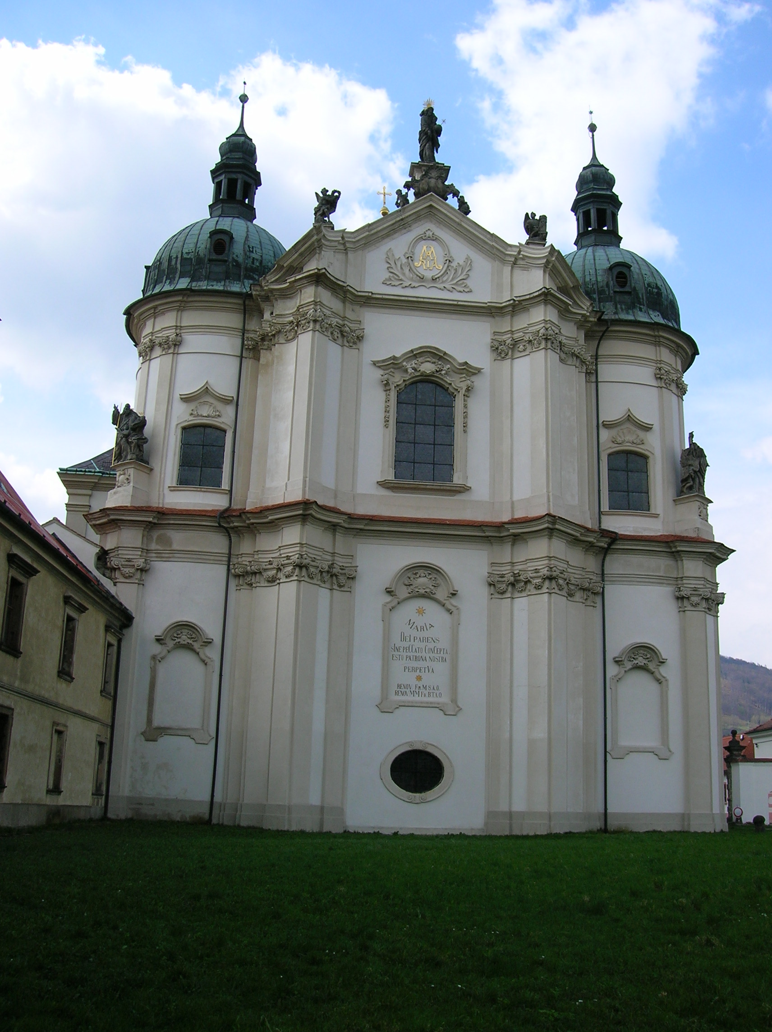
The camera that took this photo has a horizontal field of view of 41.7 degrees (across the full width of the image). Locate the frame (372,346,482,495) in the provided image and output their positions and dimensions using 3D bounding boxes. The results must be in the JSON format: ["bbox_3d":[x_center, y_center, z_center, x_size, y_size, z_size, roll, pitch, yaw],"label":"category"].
[{"bbox_3d":[1.633,-3.936,41.267,4.524,6.396,0.624,3,-16,-5],"label":"frame"}]

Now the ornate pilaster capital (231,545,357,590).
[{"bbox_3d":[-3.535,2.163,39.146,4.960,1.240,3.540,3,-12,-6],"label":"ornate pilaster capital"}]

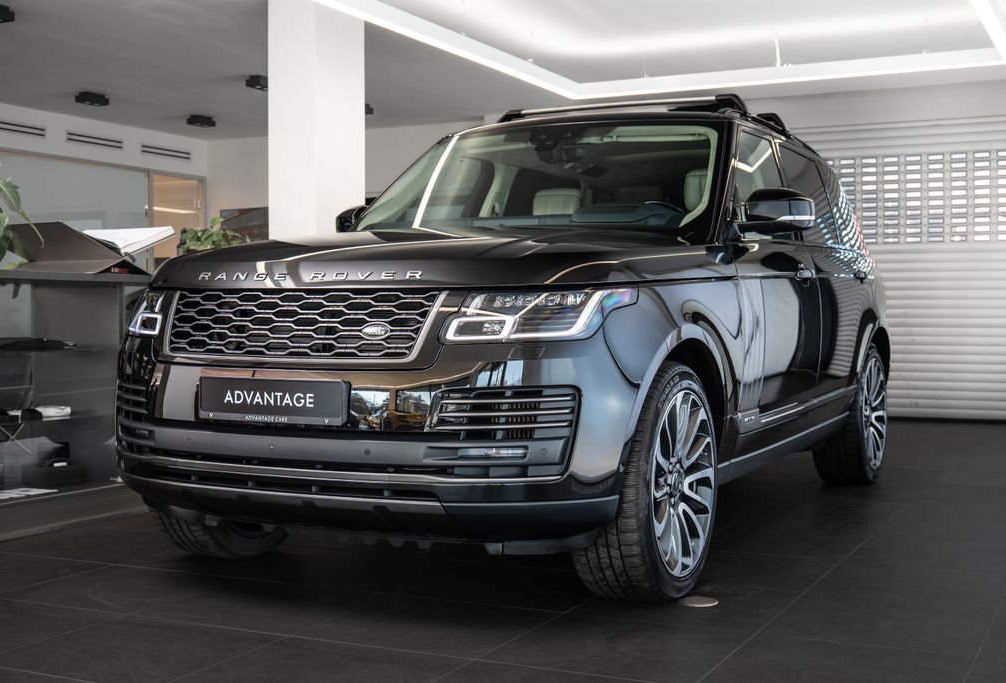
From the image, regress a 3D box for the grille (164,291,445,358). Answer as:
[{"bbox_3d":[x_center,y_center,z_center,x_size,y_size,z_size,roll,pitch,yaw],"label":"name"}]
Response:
[{"bbox_3d":[-0.644,-0.052,3.799,0.950,0.200,0.110,0,-17,27],"label":"grille"}]

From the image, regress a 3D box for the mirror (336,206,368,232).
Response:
[{"bbox_3d":[-0.678,-0.526,5.866,0.270,0.185,0.160,0,1,27],"label":"mirror"}]

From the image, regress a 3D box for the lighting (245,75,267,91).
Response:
[{"bbox_3d":[-1.909,-2.063,10.195,0.140,0.088,0.262,0,1,26],"label":"lighting"}]

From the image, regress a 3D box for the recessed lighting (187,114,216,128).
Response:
[{"bbox_3d":[-2.868,-2.103,12.211,0.140,0.088,0.262,0,1,26],"label":"recessed lighting"}]

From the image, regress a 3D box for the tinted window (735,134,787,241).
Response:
[{"bbox_3d":[1.055,-0.633,5.237,0.060,0.480,0.950,-19,-7,26],"label":"tinted window"}]

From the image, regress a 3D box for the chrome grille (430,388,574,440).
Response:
[{"bbox_3d":[-0.013,0.194,3.517,0.420,0.155,0.110,-1,-2,5],"label":"chrome grille"}]

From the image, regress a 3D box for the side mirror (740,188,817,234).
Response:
[{"bbox_3d":[1.054,-0.508,4.949,0.270,0.185,0.160,0,1,27],"label":"side mirror"}]

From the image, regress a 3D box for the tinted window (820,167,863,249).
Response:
[{"bbox_3d":[1.769,-0.693,6.769,0.080,0.440,0.850,-19,-5,18],"label":"tinted window"}]

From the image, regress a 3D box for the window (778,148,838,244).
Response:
[{"bbox_3d":[1.432,-0.671,6.010,0.060,0.460,0.820,-20,-8,25],"label":"window"}]

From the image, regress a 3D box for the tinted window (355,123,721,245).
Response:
[{"bbox_3d":[0.198,-0.688,5.449,1.500,0.160,0.830,0,41,27],"label":"tinted window"}]

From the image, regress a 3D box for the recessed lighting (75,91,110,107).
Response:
[{"bbox_3d":[-3.498,-2.073,10.933,0.140,0.088,0.262,0,1,26],"label":"recessed lighting"}]

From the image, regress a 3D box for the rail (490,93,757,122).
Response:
[{"bbox_3d":[0.534,-1.093,6.110,1.270,0.115,0.090,0,1,27],"label":"rail"}]

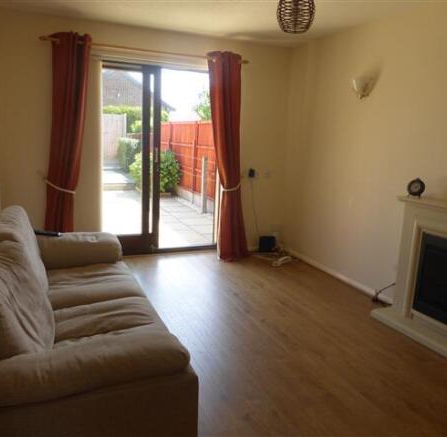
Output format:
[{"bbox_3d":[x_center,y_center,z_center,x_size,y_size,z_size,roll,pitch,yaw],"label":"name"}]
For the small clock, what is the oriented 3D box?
[{"bbox_3d":[1.423,-0.225,2.983,0.066,0.151,0.121,-6,13,-36],"label":"small clock"}]

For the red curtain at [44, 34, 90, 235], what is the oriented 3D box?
[{"bbox_3d":[-1.457,-0.576,3.818,0.444,2.212,0.162,-2,12,-22],"label":"red curtain"}]

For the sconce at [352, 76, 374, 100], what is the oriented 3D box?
[{"bbox_3d":[1.199,-1.139,3.550,0.121,0.182,0.222,-2,12,-22],"label":"sconce"}]

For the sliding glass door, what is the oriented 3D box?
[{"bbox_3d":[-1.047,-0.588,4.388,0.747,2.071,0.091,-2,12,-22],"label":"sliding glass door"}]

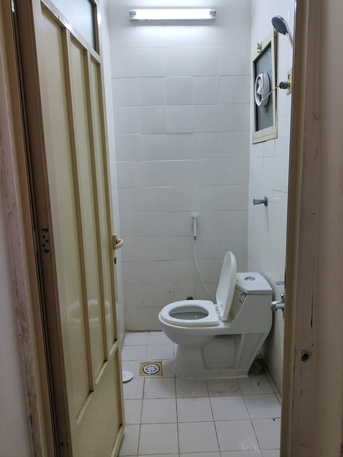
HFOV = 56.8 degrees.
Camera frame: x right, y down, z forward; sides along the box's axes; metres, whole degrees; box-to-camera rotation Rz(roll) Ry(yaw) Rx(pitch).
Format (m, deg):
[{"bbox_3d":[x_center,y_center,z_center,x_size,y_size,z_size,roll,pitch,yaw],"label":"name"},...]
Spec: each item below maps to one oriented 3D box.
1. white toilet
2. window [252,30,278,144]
[{"bbox_3d":[0.274,0.568,2.153,0.725,0.830,0.370,-1,10,0],"label":"white toilet"},{"bbox_3d":[0.604,-0.870,2.053,0.060,0.600,0.500,-1,10,0],"label":"window"}]

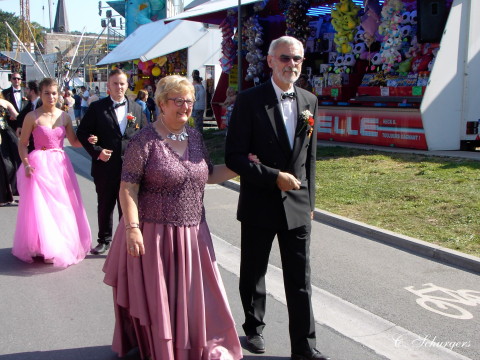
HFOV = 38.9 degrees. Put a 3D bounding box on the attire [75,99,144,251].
[{"bbox_3d":[-1.227,-0.077,6.489,0.620,1.430,0.400,-3,8,-25],"label":"attire"}]

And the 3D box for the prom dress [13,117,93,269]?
[{"bbox_3d":[-1.752,0.051,6.333,0.700,1.335,0.660,-3,8,-24],"label":"prom dress"}]

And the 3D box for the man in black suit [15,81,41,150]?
[{"bbox_3d":[-2.891,-0.542,9.606,0.580,1.712,0.400,-3,8,-22],"label":"man in black suit"}]

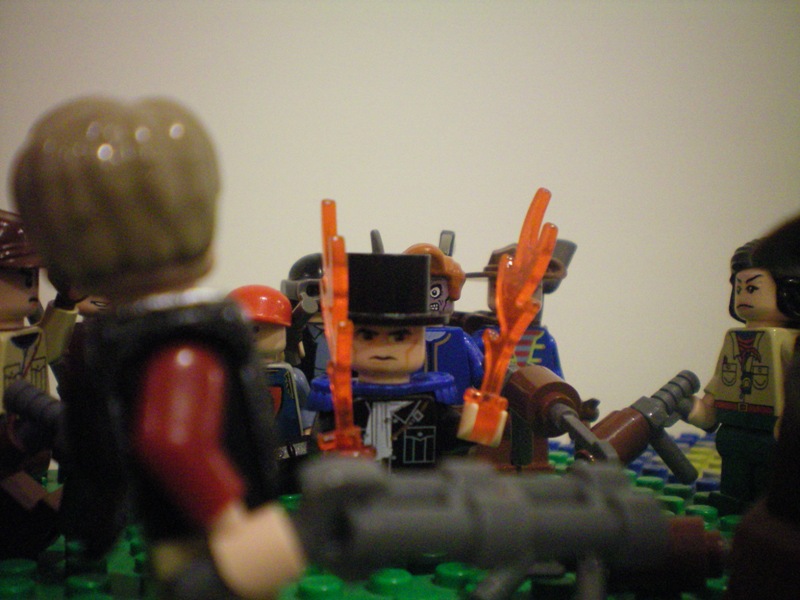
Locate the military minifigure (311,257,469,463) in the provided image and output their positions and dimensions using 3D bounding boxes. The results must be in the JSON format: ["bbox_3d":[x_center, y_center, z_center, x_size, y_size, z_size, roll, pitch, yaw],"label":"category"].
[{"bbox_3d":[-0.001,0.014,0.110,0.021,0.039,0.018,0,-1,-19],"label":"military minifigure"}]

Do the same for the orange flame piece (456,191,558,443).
[{"bbox_3d":[0.013,0.002,0.103,0.007,0.030,0.004,13,-1,-11],"label":"orange flame piece"}]

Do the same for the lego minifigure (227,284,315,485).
[{"bbox_3d":[-0.024,0.016,0.150,0.021,0.037,0.013,0,-1,-20],"label":"lego minifigure"}]

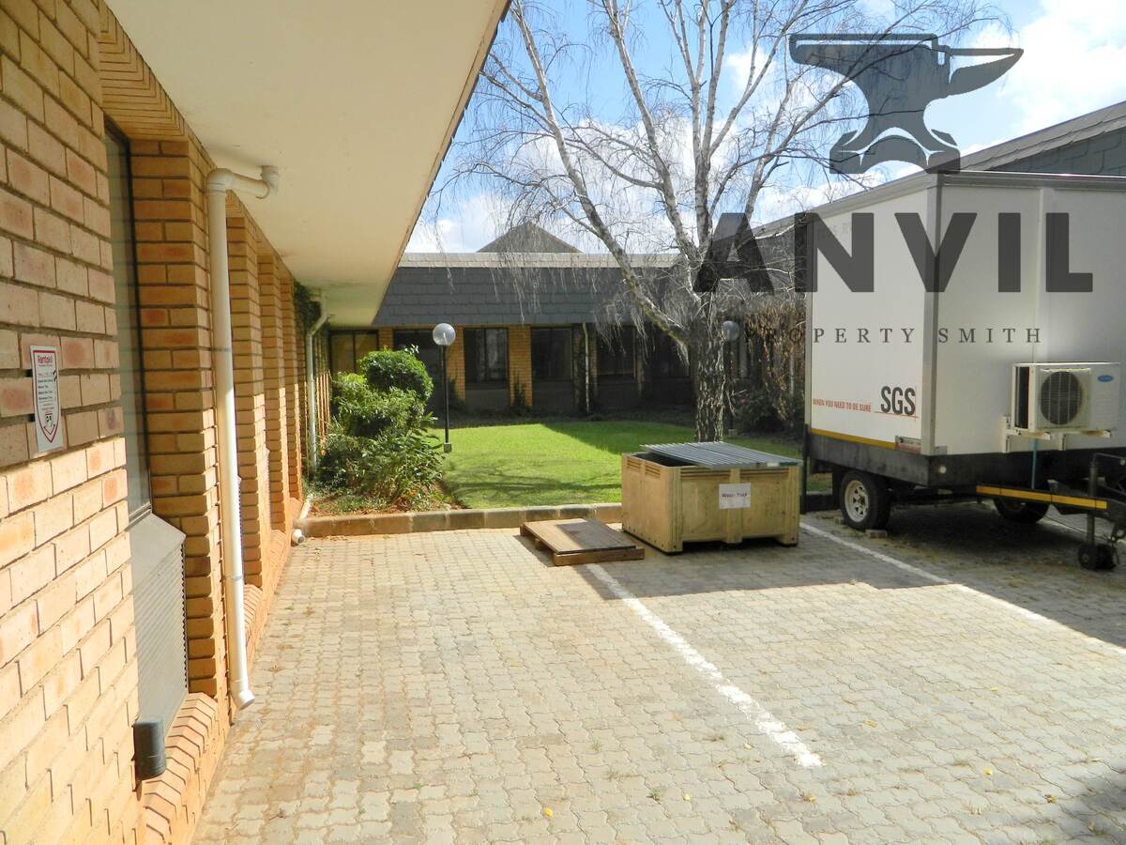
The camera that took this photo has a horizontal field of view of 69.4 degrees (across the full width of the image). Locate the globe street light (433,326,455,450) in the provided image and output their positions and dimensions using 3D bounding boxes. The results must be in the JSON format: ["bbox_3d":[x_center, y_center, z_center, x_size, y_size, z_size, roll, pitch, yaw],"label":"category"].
[{"bbox_3d":[-1.941,-0.562,13.349,0.380,2.120,0.380,-2,4,-14],"label":"globe street light"}]

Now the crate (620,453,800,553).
[{"bbox_3d":[1.321,0.694,7.454,1.220,0.735,1.070,-2,4,-14],"label":"crate"}]

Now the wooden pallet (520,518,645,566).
[{"bbox_3d":[0.143,1.047,7.205,0.760,0.120,1.260,-2,4,-14],"label":"wooden pallet"}]

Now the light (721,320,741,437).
[{"bbox_3d":[3.173,-0.815,15.228,0.370,2.130,0.370,-2,4,-14],"label":"light"}]

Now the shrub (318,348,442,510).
[{"bbox_3d":[-2.079,-0.010,9.294,1.380,1.630,1.400,-2,4,-14],"label":"shrub"}]

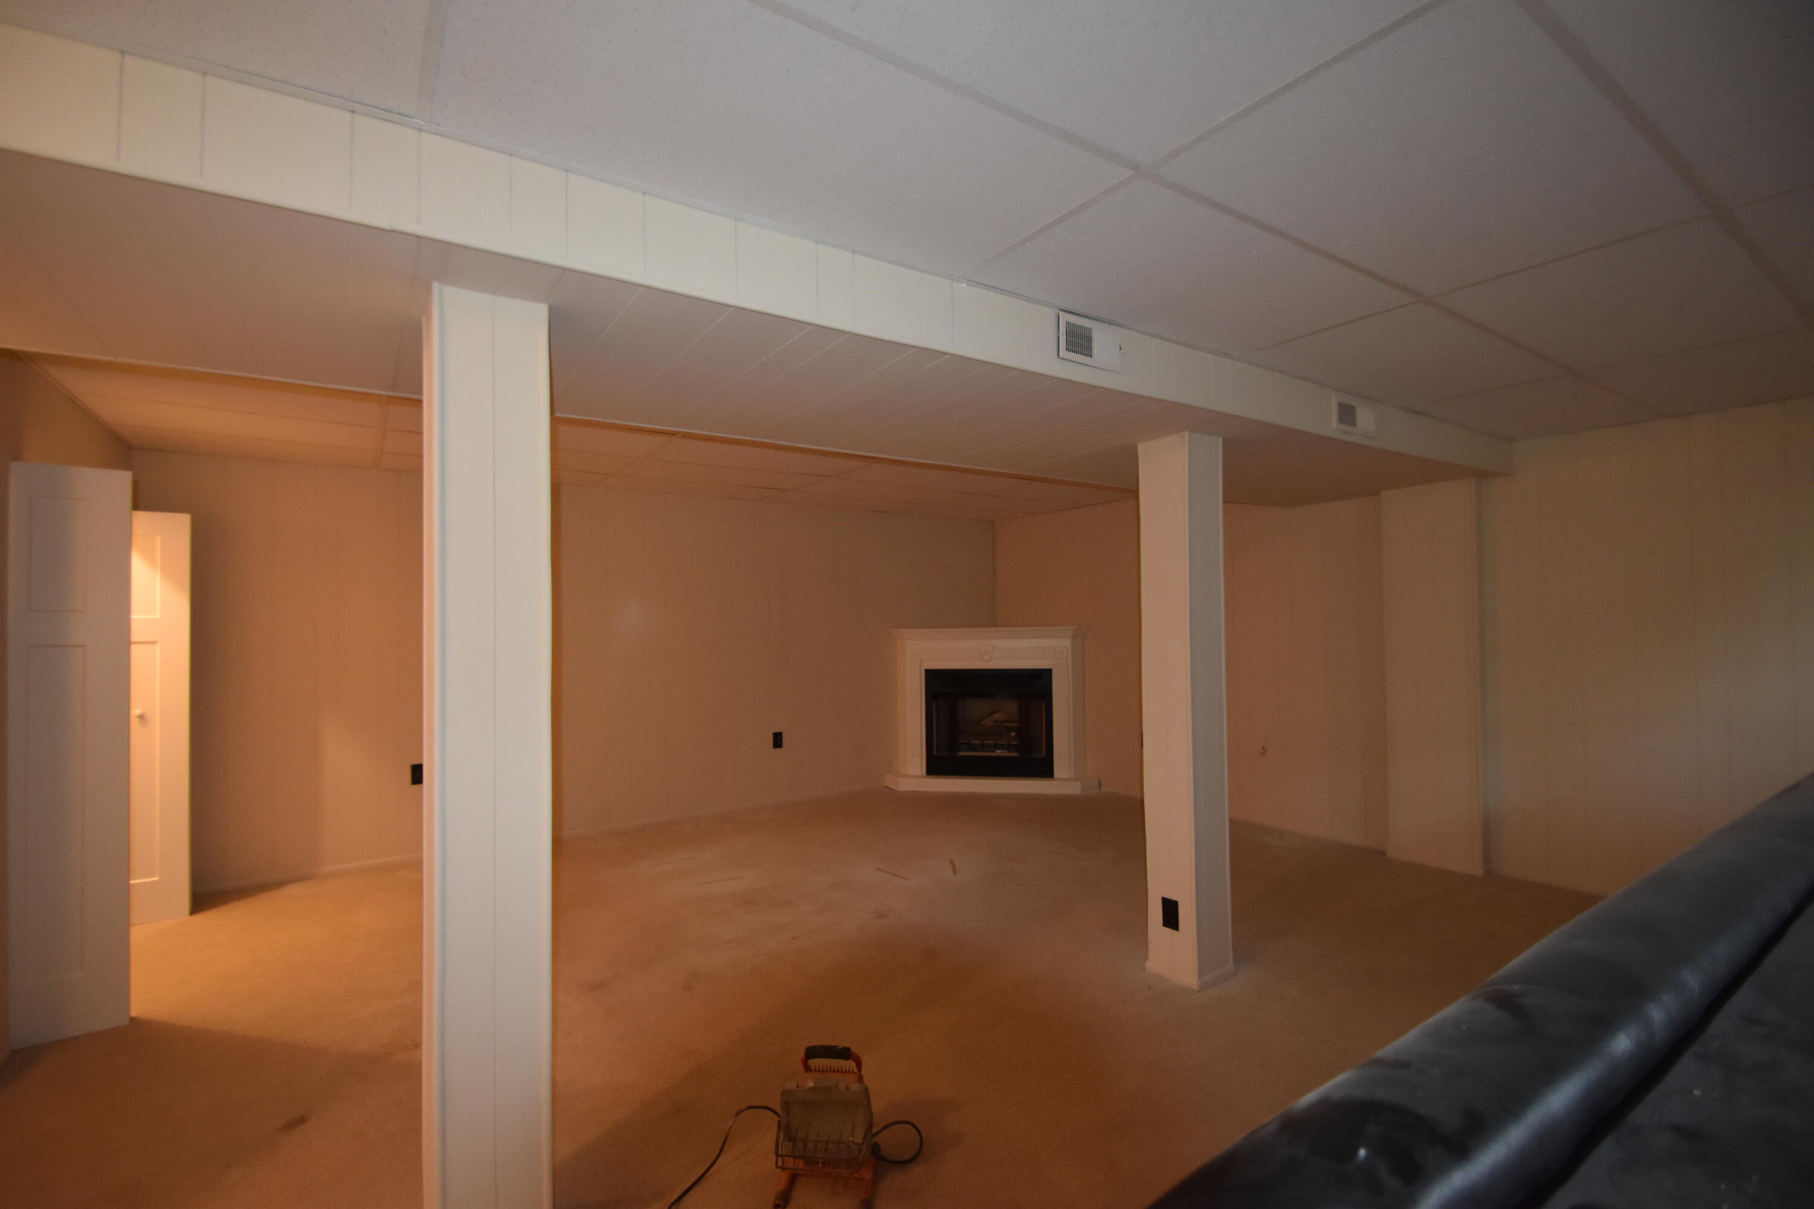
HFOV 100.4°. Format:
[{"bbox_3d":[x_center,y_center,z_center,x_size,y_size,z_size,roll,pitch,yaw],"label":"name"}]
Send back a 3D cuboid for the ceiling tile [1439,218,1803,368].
[{"bbox_3d":[2.204,-0.894,2.292,1.190,0.022,0.565,0,-1,-33],"label":"ceiling tile"}]

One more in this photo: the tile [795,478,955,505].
[{"bbox_3d":[-0.139,-0.826,5.546,1.190,0.022,0.580,0,-1,-33],"label":"tile"}]

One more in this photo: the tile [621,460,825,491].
[{"bbox_3d":[-1.167,-0.830,4.834,1.190,0.022,0.575,0,-1,-33],"label":"tile"}]

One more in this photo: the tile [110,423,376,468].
[{"bbox_3d":[-3.424,-0.827,3.996,1.030,0.022,0.560,0,-1,-33],"label":"tile"}]

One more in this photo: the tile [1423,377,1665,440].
[{"bbox_3d":[2.898,-0.886,3.443,1.180,0.022,0.550,0,-1,-33],"label":"tile"}]

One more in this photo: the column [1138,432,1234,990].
[{"bbox_3d":[1.143,0.423,3.089,0.240,2.170,0.255,0,-1,-33],"label":"column"}]

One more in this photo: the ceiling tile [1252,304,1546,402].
[{"bbox_3d":[1.867,-0.888,2.753,1.190,0.022,0.535,0,-1,-33],"label":"ceiling tile"}]

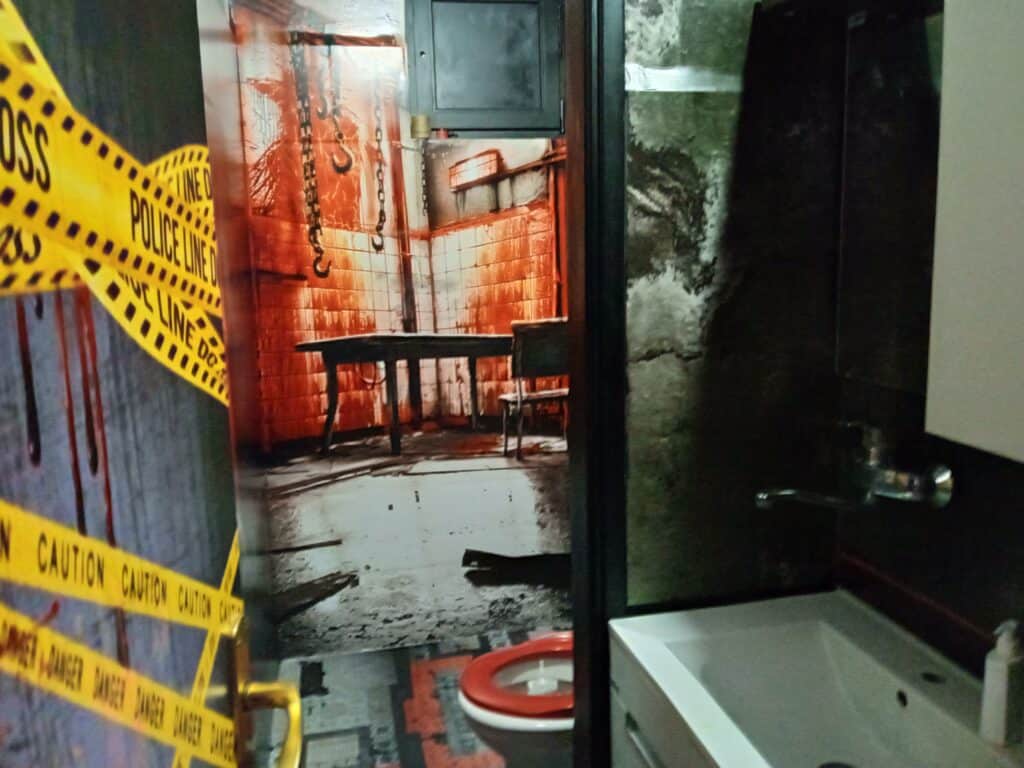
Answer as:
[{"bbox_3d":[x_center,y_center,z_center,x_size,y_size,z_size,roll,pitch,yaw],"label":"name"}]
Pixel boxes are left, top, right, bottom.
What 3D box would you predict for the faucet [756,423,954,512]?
[{"bbox_3d":[0.489,0.129,1.244,0.264,0.138,0.210,-4,9,-12],"label":"faucet"}]

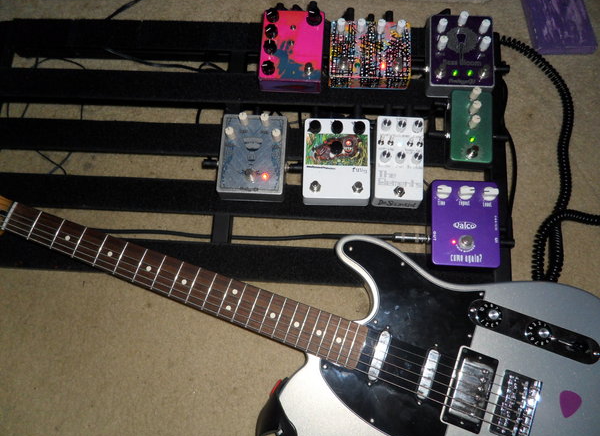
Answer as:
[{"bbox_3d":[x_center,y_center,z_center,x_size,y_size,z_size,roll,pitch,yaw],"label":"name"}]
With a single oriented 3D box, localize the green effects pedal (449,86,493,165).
[{"bbox_3d":[0.245,-0.130,0.670,0.060,0.047,0.111,4,78,4],"label":"green effects pedal"}]

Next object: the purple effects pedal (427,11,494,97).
[{"bbox_3d":[0.239,-0.246,0.694,0.094,0.051,0.119,3,78,4],"label":"purple effects pedal"}]

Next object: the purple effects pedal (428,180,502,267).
[{"bbox_3d":[0.224,0.009,0.639,0.093,0.048,0.119,3,78,4],"label":"purple effects pedal"}]

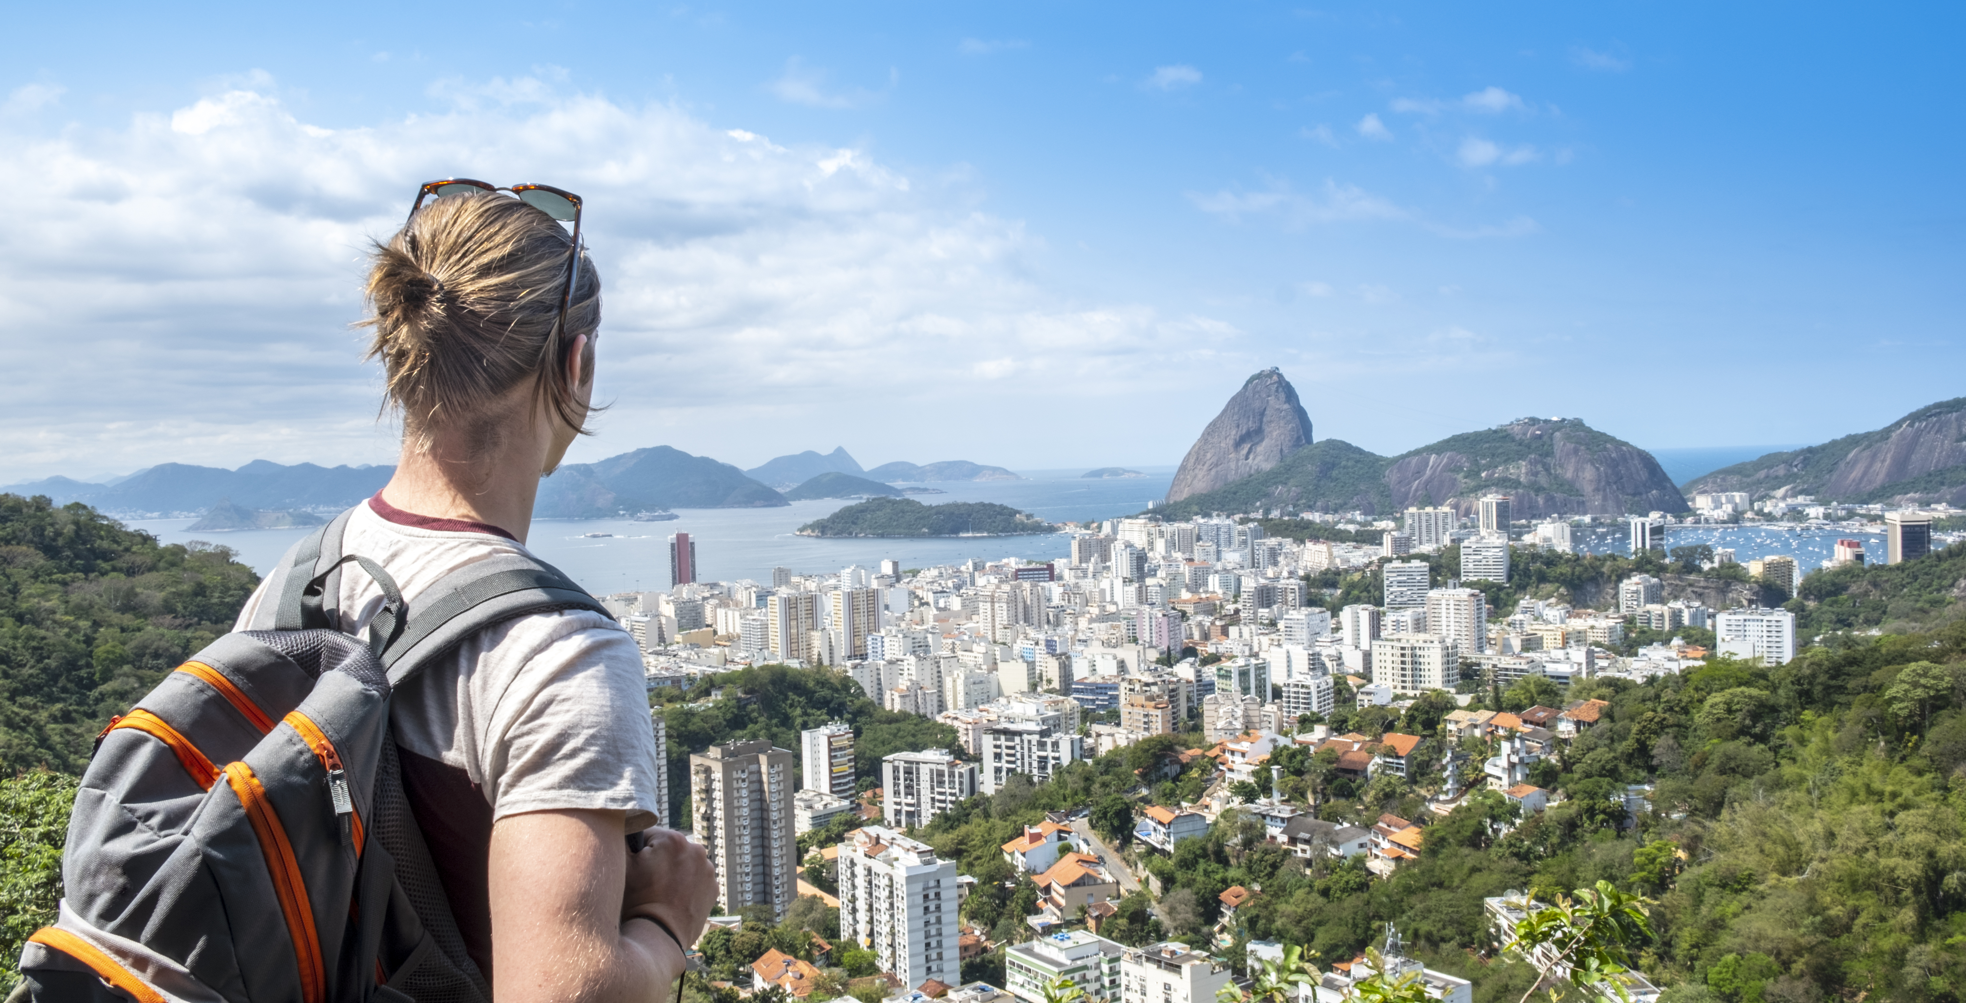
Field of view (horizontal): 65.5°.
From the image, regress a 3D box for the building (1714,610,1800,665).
[{"bbox_3d":[464.520,81.830,918.060,40.290,35.500,15.000,-1,2,35],"label":"building"}]

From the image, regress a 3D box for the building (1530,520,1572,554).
[{"bbox_3d":[733.640,56.880,1960.760,37.000,55.900,22.000,-3,2,-38],"label":"building"}]

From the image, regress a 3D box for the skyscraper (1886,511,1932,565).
[{"bbox_3d":[948.540,49.310,1563.050,27.500,77.500,42.000,-2,2,14],"label":"skyscraper"}]

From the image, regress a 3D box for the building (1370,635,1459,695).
[{"bbox_3d":[207.690,77.030,733.810,36.090,25.800,16.660,0,2,44],"label":"building"}]

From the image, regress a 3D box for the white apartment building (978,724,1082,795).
[{"bbox_3d":[22.050,110.750,650.440,41.530,31.500,12.500,-1,2,27],"label":"white apartment building"}]

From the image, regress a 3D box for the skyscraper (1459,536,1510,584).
[{"bbox_3d":[434.160,50.900,1319.010,35.470,37.500,22.000,-1,2,31],"label":"skyscraper"}]

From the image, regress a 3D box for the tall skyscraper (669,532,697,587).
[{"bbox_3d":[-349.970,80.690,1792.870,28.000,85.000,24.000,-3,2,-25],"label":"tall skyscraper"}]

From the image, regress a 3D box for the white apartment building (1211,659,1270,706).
[{"bbox_3d":[150.530,104.210,879.230,27.500,30.100,16.300,-3,2,-30],"label":"white apartment building"}]

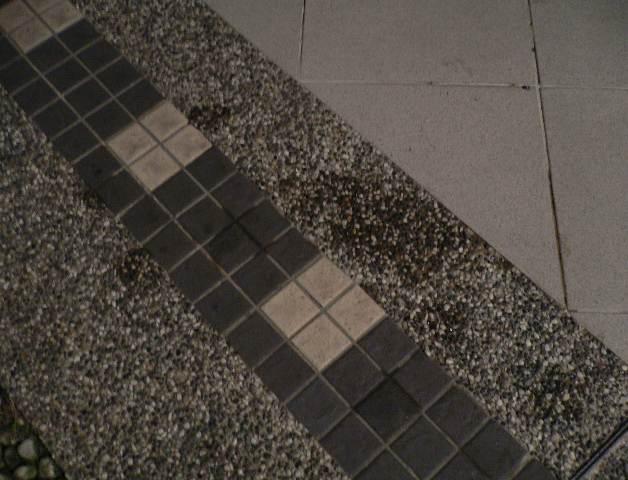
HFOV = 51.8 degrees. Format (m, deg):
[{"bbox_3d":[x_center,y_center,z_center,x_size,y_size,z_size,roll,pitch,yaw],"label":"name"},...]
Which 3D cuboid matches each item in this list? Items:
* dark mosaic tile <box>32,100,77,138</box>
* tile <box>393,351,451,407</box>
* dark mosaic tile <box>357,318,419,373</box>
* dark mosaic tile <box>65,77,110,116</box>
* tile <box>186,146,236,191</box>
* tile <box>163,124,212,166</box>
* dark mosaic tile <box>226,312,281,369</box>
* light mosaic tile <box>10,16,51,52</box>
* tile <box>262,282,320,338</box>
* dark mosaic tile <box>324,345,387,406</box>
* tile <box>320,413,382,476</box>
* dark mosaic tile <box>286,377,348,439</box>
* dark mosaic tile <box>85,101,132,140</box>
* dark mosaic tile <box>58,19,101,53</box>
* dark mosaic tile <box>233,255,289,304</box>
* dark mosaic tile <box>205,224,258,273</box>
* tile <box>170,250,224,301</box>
[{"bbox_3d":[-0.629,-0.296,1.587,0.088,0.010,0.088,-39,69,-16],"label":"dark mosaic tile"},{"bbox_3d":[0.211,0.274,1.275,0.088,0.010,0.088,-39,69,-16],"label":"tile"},{"bbox_3d":[0.156,0.220,1.355,0.089,0.010,0.089,-39,69,-17],"label":"dark mosaic tile"},{"bbox_3d":[-0.568,-0.358,1.630,0.088,0.010,0.088,-40,69,-16],"label":"dark mosaic tile"},{"bbox_3d":[-0.239,-0.165,1.539,0.089,0.010,0.089,-39,69,-17],"label":"tile"},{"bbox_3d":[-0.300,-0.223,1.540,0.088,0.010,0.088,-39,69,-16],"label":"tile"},{"bbox_3d":[-0.123,0.204,1.337,0.088,0.010,0.088,-40,69,-16],"label":"dark mosaic tile"},{"bbox_3d":[-0.761,-0.546,1.730,0.088,0.010,0.088,-40,69,-16],"label":"light mosaic tile"},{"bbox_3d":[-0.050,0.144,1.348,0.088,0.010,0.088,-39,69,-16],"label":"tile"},{"bbox_3d":[0.080,0.274,1.306,0.089,0.010,0.089,-39,69,-17],"label":"dark mosaic tile"},{"bbox_3d":[0.073,0.396,1.244,0.089,0.010,0.089,-39,69,-17],"label":"tile"},{"bbox_3d":[0.008,0.333,1.279,0.089,0.010,0.089,-39,69,-17],"label":"dark mosaic tile"},{"bbox_3d":[-0.507,-0.296,1.613,0.089,0.010,0.089,-39,69,-17],"label":"dark mosaic tile"},{"bbox_3d":[-0.626,-0.542,1.723,0.088,0.010,0.088,-40,69,-16],"label":"dark mosaic tile"},{"bbox_3d":[-0.114,0.082,1.381,0.088,0.010,0.088,-39,69,-16],"label":"dark mosaic tile"},{"bbox_3d":[-0.181,0.021,1.443,0.089,0.010,0.089,-39,69,-17],"label":"dark mosaic tile"},{"bbox_3d":[-0.253,0.080,1.415,0.089,0.010,0.089,-39,69,-17],"label":"tile"}]

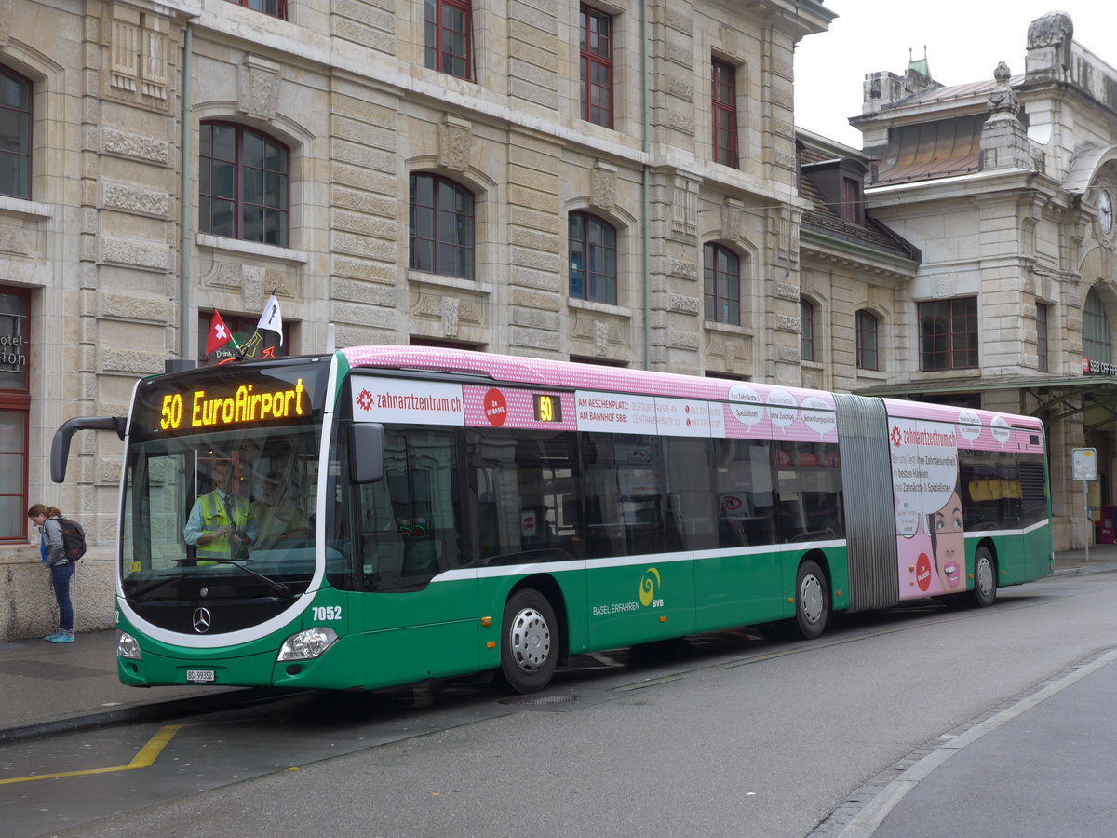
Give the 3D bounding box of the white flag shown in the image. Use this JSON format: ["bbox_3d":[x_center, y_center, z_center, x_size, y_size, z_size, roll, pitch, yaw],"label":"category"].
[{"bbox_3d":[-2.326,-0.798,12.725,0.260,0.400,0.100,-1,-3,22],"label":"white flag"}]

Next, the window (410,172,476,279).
[{"bbox_3d":[-1.852,-3.029,24.758,0.200,1.606,1.850,-2,-3,35],"label":"window"}]

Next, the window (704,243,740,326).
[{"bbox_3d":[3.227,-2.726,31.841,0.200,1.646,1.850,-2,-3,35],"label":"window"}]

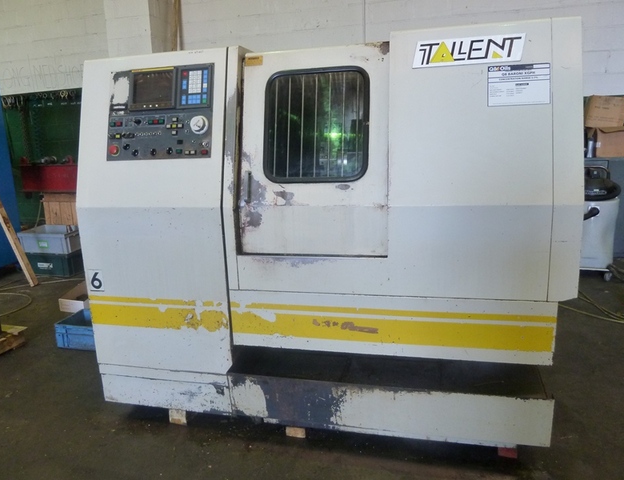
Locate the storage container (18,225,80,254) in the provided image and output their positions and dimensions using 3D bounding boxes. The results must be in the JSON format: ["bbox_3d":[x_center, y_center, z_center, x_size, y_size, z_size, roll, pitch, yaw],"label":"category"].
[{"bbox_3d":[-2.605,-0.002,4.761,0.605,0.205,0.400,2,14,18],"label":"storage container"}]

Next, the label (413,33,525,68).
[{"bbox_3d":[0.585,-0.709,1.732,0.405,0.105,0.010,1,-4,13],"label":"label"}]

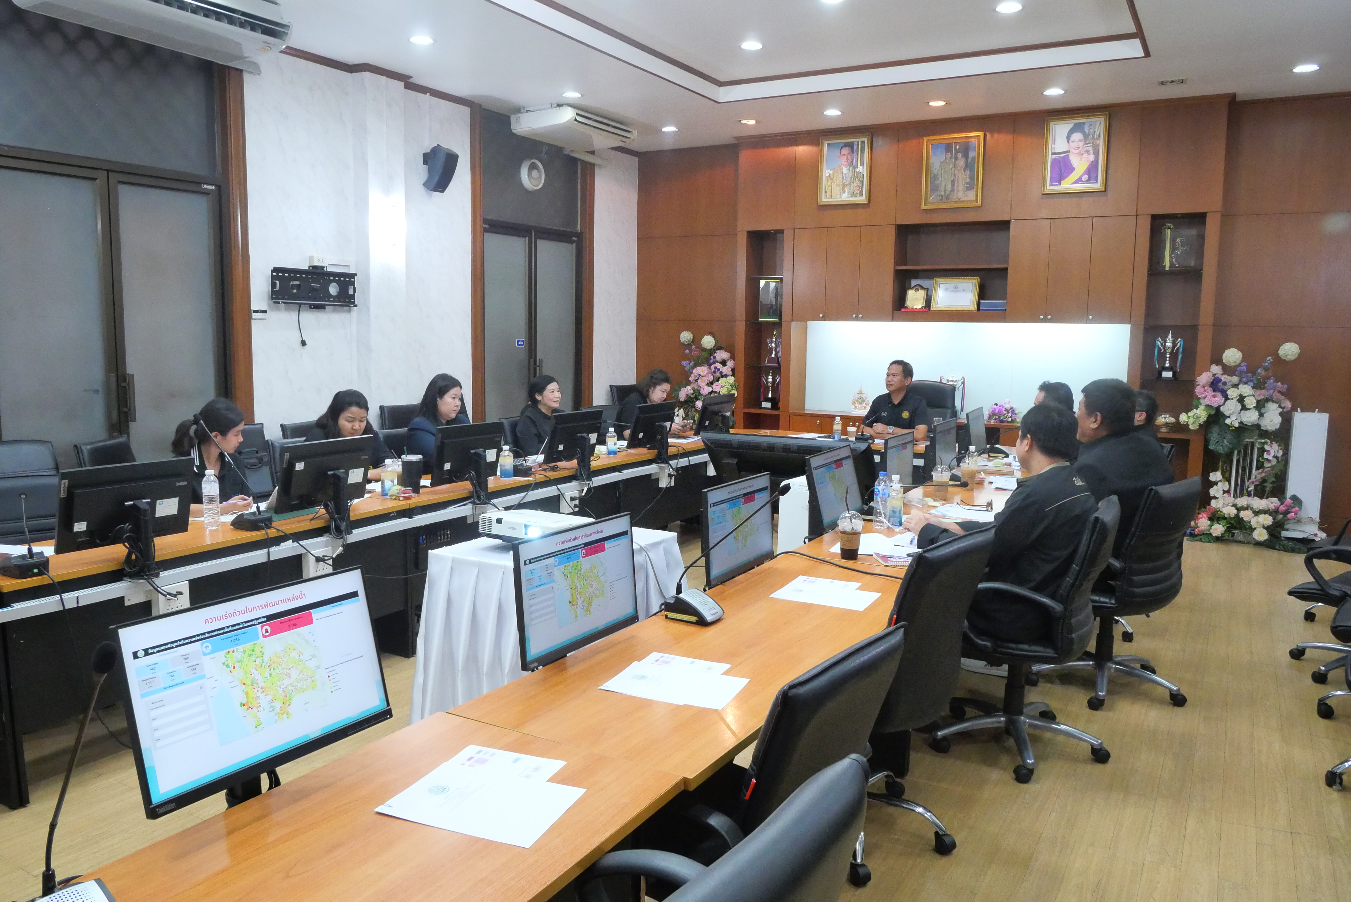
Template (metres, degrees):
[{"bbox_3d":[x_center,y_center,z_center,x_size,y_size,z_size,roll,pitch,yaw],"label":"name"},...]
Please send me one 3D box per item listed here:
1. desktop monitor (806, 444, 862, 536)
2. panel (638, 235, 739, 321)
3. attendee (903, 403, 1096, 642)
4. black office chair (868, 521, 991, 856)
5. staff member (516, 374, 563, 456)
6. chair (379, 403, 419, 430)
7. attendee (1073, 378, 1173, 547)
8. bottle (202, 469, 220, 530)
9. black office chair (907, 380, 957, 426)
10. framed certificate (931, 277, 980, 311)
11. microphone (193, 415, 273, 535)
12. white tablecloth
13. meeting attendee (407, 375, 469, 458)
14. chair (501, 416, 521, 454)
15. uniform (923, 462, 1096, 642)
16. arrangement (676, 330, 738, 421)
[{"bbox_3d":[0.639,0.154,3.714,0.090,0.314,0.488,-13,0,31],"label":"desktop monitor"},{"bbox_3d":[0.143,-1.982,10.393,1.360,0.950,0.030,5,8,29],"label":"panel"},{"bbox_3d":[1.209,0.476,3.453,0.740,1.300,0.530,6,9,36],"label":"attendee"},{"bbox_3d":[0.570,0.712,2.850,0.660,0.970,0.600,8,10,43],"label":"black office chair"},{"bbox_3d":[-0.781,0.154,6.220,0.680,1.280,0.470,4,7,22],"label":"staff member"},{"bbox_3d":[-1.836,0.152,6.807,0.658,0.987,0.598,6,9,32],"label":"chair"},{"bbox_3d":[1.889,0.393,4.215,0.800,1.380,0.550,5,8,32],"label":"attendee"},{"bbox_3d":[-1.891,0.198,3.657,0.067,0.237,0.067,6,9,32],"label":"bottle"},{"bbox_3d":[2.271,0.044,7.918,0.660,1.210,0.700,5,8,30],"label":"black office chair"},{"bbox_3d":[2.720,-1.518,8.738,0.423,0.313,0.040,4,7,26],"label":"framed certificate"},{"bbox_3d":[-1.900,0.091,3.836,0.380,0.450,0.130,5,8,28],"label":"microphone"},{"bbox_3d":[-0.486,0.738,3.690,0.650,0.750,0.920,5,8,33],"label":"white tablecloth"},{"bbox_3d":[-1.260,0.174,5.562,0.718,1.301,0.518,4,8,22],"label":"meeting attendee"},{"bbox_3d":[-0.890,0.237,6.489,0.640,0.970,0.600,5,8,29],"label":"chair"},{"bbox_3d":[1.316,0.383,3.541,0.600,0.660,0.500,5,8,32],"label":"uniform"},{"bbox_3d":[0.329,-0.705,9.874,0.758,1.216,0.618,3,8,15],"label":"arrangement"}]

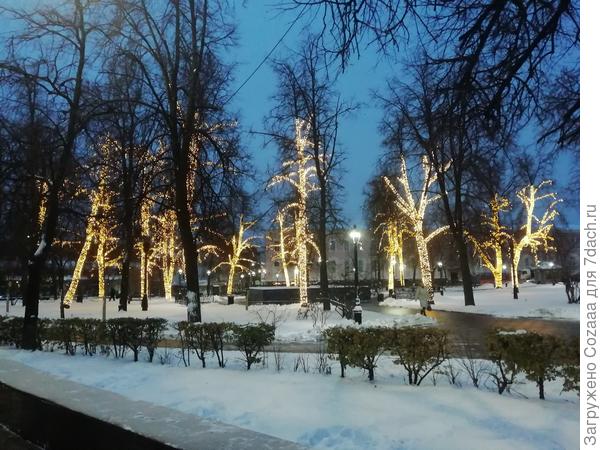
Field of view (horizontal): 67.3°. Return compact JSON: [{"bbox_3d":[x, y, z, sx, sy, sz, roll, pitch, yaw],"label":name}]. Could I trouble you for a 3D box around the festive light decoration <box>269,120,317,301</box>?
[{"bbox_3d":[-0.357,-0.775,24.802,2.694,10.577,2.400,0,-7,0],"label":"festive light decoration"}]

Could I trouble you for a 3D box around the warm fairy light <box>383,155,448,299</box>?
[{"bbox_3d":[8.488,0.367,34.000,4.220,10.720,3.860,-1,-7,0],"label":"warm fairy light"}]

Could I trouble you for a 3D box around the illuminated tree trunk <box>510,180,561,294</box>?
[{"bbox_3d":[22.891,1.063,44.000,3.870,10.610,3.910,-1,-7,0],"label":"illuminated tree trunk"}]

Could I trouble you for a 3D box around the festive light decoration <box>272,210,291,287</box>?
[{"bbox_3d":[-1.849,2.455,45.055,1.763,7.906,1.700,0,-7,0],"label":"festive light decoration"}]

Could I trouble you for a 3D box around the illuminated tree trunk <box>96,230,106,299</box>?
[{"bbox_3d":[-18.932,3.843,43.000,0.730,6.270,0.810,-1,-7,0],"label":"illuminated tree trunk"}]

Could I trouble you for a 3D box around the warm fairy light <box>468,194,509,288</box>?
[{"bbox_3d":[20.146,1.697,48.177,4.190,10.083,3.400,0,-7,0],"label":"warm fairy light"}]

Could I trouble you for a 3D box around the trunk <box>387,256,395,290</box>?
[{"bbox_3d":[9.634,5.082,48.000,0.720,3.860,0.770,-1,-7,0],"label":"trunk"}]

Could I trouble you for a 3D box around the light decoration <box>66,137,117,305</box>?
[{"bbox_3d":[-16.624,-0.240,36.000,3.360,12.870,3.530,-1,-7,0],"label":"light decoration"}]

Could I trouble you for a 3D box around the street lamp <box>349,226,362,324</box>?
[{"bbox_3d":[2.179,1.956,17.695,0.450,3.824,0.450,0,-7,0],"label":"street lamp"}]

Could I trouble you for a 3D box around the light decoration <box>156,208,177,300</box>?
[{"bbox_3d":[-11.254,2.437,38.000,1.652,7.755,1.600,0,-7,0],"label":"light decoration"}]

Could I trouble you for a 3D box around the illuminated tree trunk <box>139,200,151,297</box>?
[{"bbox_3d":[-13.129,1.970,38.060,0.993,8.203,0.900,0,-7,0],"label":"illuminated tree trunk"}]

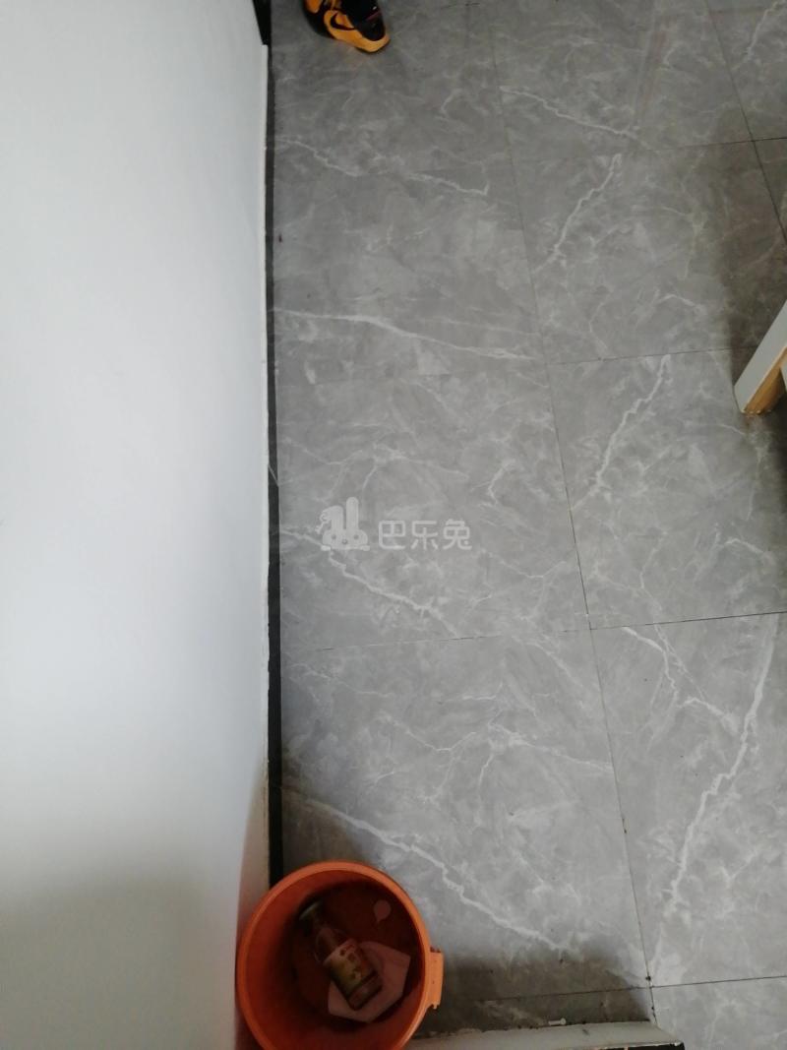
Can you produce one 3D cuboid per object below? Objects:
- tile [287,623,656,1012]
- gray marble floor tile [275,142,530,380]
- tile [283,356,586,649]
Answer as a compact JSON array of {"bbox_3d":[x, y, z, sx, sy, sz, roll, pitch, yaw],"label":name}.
[{"bbox_3d":[0.099,0.500,1.405,0.600,0.010,0.600,-5,67,1],"label":"tile"},{"bbox_3d":[0.019,-0.604,1.868,0.600,0.010,0.600,-5,67,1],"label":"gray marble floor tile"},{"bbox_3d":[0.058,-0.052,1.634,0.600,0.010,0.600,-4,68,1],"label":"tile"}]

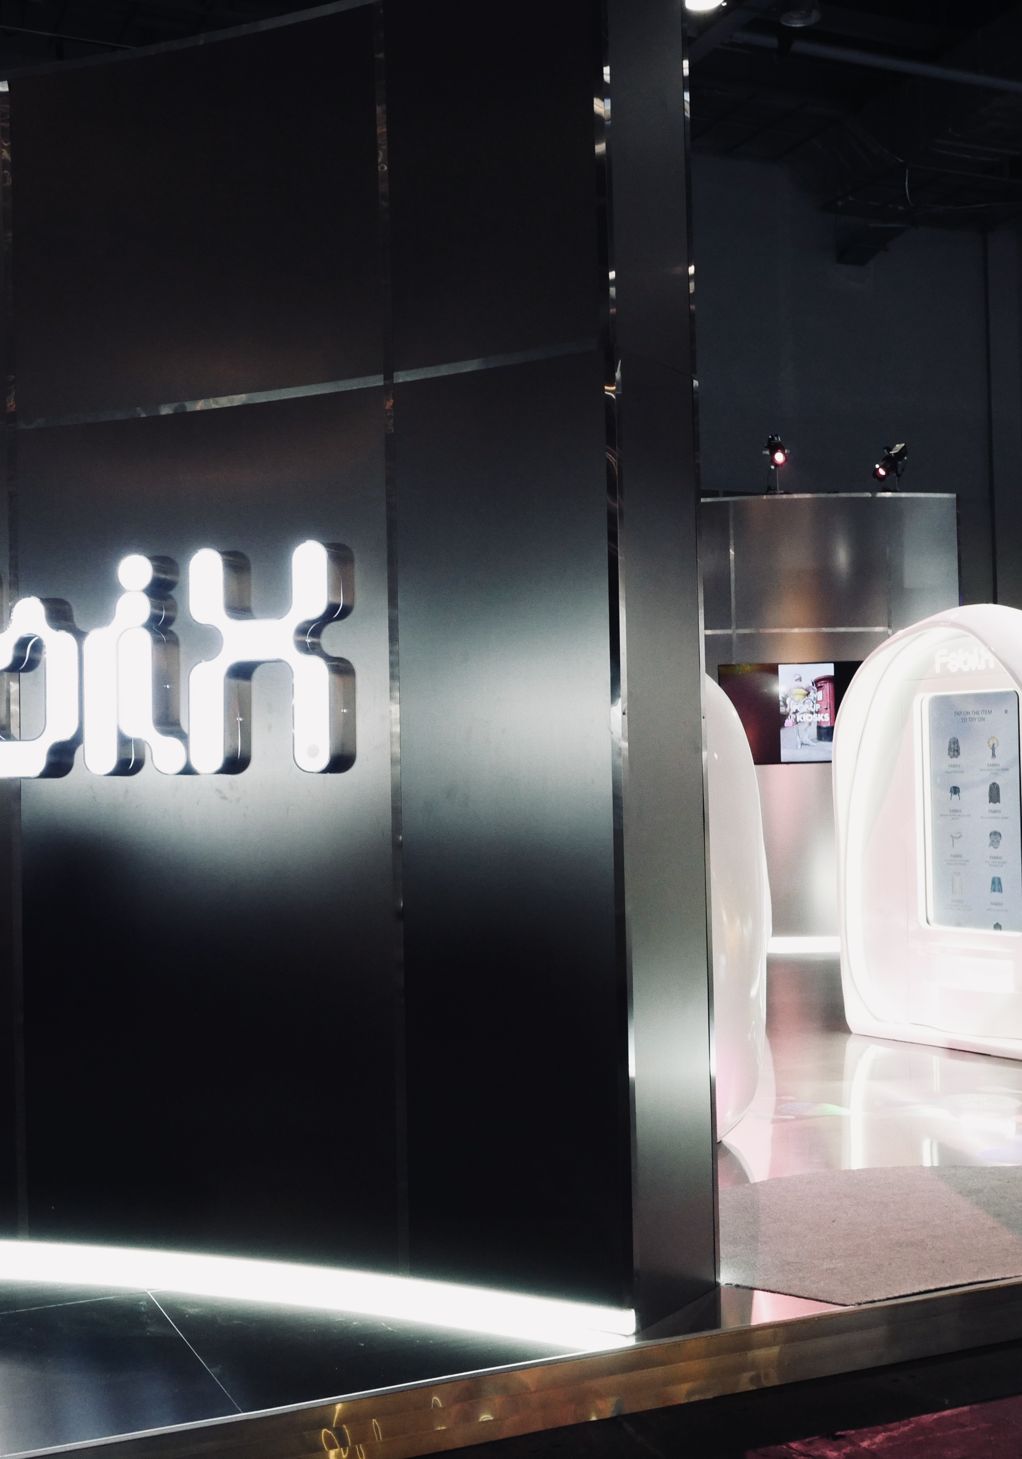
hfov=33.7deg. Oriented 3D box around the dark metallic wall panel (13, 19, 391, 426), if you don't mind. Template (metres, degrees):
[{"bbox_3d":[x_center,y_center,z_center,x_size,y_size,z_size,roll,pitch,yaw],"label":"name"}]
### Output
[{"bbox_3d":[-0.928,-1.466,4.891,1.229,1.034,0.060,-2,-2,21],"label":"dark metallic wall panel"}]

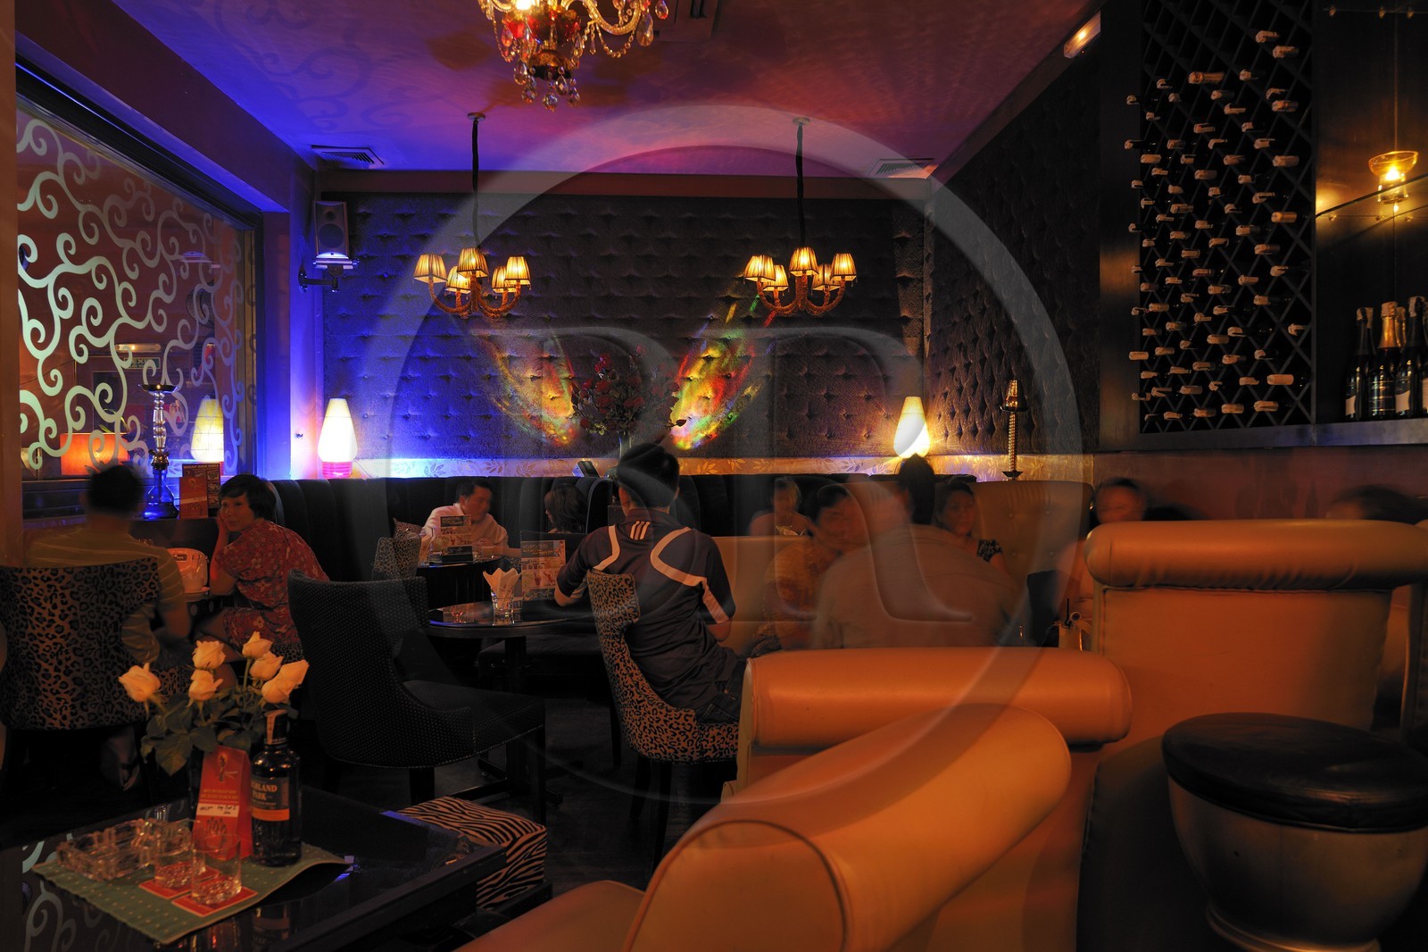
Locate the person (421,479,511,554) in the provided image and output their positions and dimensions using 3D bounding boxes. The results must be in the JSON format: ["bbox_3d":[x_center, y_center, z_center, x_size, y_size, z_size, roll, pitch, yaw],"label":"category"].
[{"bbox_3d":[-1.350,0.551,5.303,0.520,1.080,0.740,-1,1,-20],"label":"person"}]

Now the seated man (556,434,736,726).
[{"bbox_3d":[-0.060,0.554,3.400,0.620,1.360,0.780,0,1,35],"label":"seated man"}]

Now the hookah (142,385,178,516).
[{"bbox_3d":[-2.445,-0.116,4.200,0.145,0.578,0.145,0,1,-4],"label":"hookah"}]

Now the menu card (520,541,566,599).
[{"bbox_3d":[-0.705,0.387,3.930,0.185,0.250,0.050,0,1,-12],"label":"menu card"}]

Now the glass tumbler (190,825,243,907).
[{"bbox_3d":[-0.791,0.620,1.511,0.074,0.096,0.074,0,1,-4],"label":"glass tumbler"}]

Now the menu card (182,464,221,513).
[{"bbox_3d":[-2.424,0.053,4.500,0.178,0.216,0.050,0,0,-12],"label":"menu card"}]

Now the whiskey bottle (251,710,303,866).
[{"bbox_3d":[-0.762,0.539,1.660,0.082,0.253,0.080,0,1,15],"label":"whiskey bottle"}]

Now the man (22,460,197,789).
[{"bbox_3d":[-2.197,0.530,3.559,0.530,1.150,0.690,0,1,7],"label":"man"}]

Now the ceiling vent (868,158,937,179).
[{"bbox_3d":[1.211,-1.983,6.130,0.380,0.030,0.380,0,1,-3],"label":"ceiling vent"}]

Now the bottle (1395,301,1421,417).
[{"bbox_3d":[1.753,-0.293,2.380,0.089,0.312,0.089,0,0,2],"label":"bottle"}]

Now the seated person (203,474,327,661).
[{"bbox_3d":[-1.890,0.633,4.000,0.680,1.250,0.480,0,0,6],"label":"seated person"}]

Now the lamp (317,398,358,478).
[{"bbox_3d":[-2.295,-0.231,5.800,0.230,0.490,0.230,0,1,0],"label":"lamp"}]

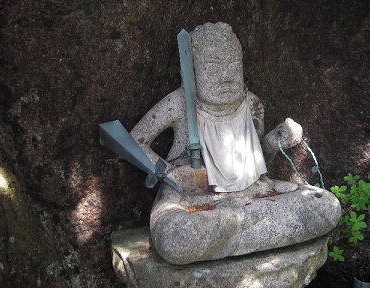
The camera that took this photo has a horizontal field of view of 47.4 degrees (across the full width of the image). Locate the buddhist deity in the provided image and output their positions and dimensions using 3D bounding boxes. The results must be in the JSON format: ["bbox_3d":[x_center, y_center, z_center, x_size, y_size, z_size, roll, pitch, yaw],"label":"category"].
[{"bbox_3d":[0.178,-0.051,1.589,0.756,0.799,0.451,-7,12,-22],"label":"buddhist deity"}]

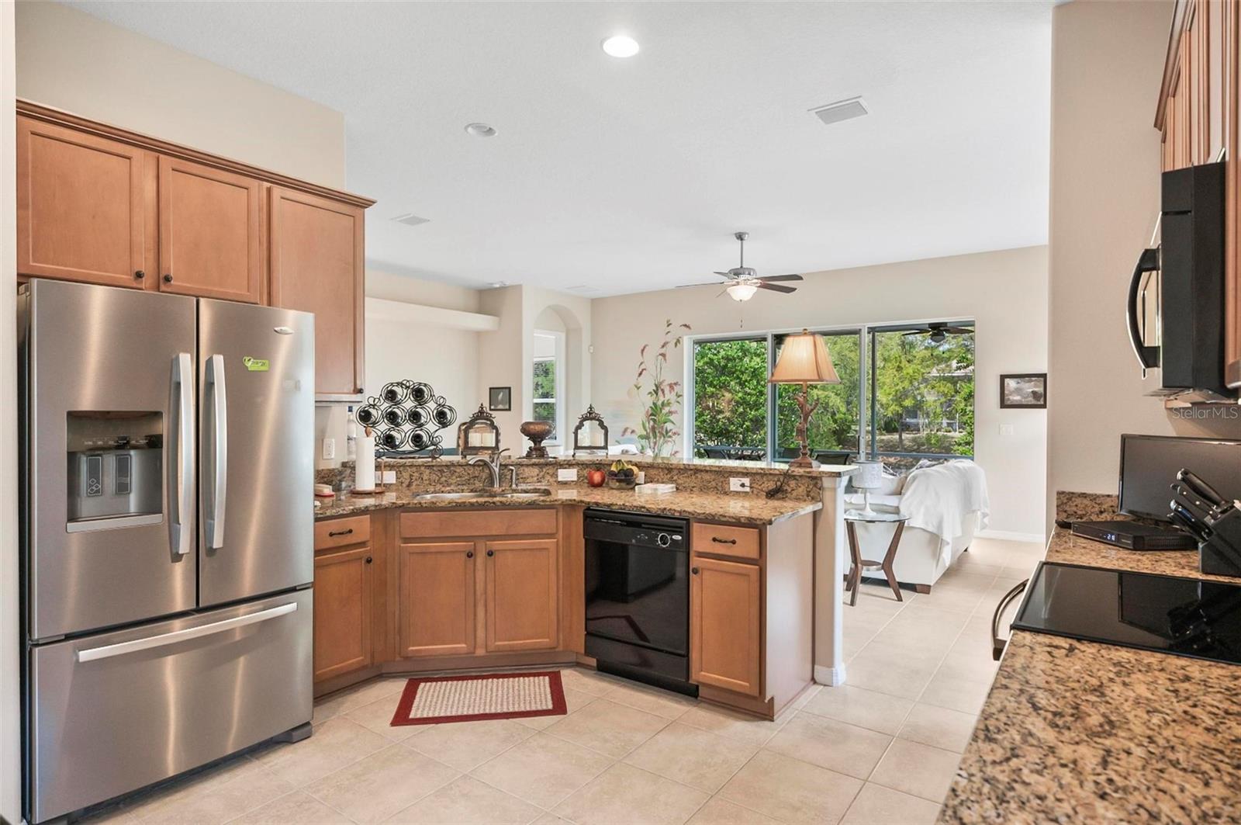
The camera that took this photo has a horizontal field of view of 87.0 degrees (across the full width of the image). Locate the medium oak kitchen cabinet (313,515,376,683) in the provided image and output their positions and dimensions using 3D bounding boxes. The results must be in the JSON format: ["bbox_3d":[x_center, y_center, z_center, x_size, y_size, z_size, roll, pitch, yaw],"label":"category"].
[{"bbox_3d":[-1.569,0.904,3.300,0.600,0.820,0.390,0,0,36],"label":"medium oak kitchen cabinet"}]

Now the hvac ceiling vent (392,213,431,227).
[{"bbox_3d":[-1.852,-1.694,5.811,0.296,0.020,0.237,0,0,36],"label":"hvac ceiling vent"}]

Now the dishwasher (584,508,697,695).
[{"bbox_3d":[0.241,0.923,3.452,0.615,0.860,0.610,0,0,36],"label":"dishwasher"}]

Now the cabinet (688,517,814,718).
[{"bbox_3d":[0.650,0.920,3.177,0.387,0.876,0.600,0,0,36],"label":"cabinet"}]

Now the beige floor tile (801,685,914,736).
[{"bbox_3d":[1.102,1.363,3.021,0.406,0.010,0.406,0,0,36],"label":"beige floor tile"}]

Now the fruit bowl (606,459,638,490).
[{"bbox_3d":[0.012,0.366,3.852,0.178,0.163,0.178,0,0,0],"label":"fruit bowl"}]

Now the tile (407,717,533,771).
[{"bbox_3d":[-0.626,1.360,2.740,0.408,0.010,0.408,0,0,36],"label":"tile"}]

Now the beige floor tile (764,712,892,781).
[{"bbox_3d":[0.858,1.365,2.688,0.406,0.010,0.406,0,0,36],"label":"beige floor tile"}]

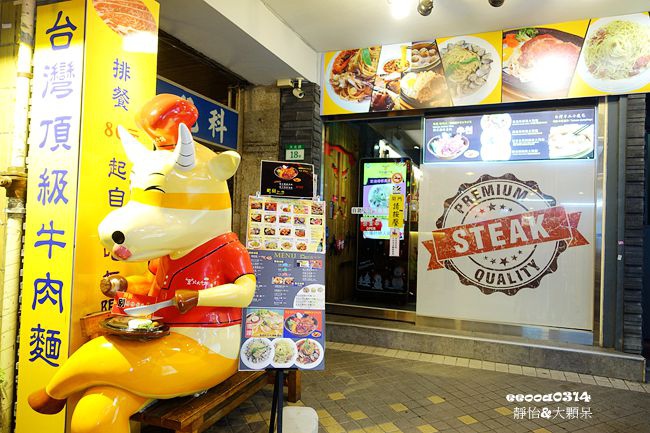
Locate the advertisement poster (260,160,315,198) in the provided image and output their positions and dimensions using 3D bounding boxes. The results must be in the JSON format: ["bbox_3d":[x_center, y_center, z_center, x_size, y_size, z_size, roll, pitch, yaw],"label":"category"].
[{"bbox_3d":[-0.207,-0.203,2.420,0.300,0.205,0.020,3,-12,-9],"label":"advertisement poster"}]

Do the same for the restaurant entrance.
[{"bbox_3d":[1.260,0.015,4.445,2.744,2.266,0.200,1,-2,21],"label":"restaurant entrance"}]

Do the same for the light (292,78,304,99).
[{"bbox_3d":[-0.281,-1.360,4.602,0.090,0.210,0.140,3,-2,-30],"label":"light"}]

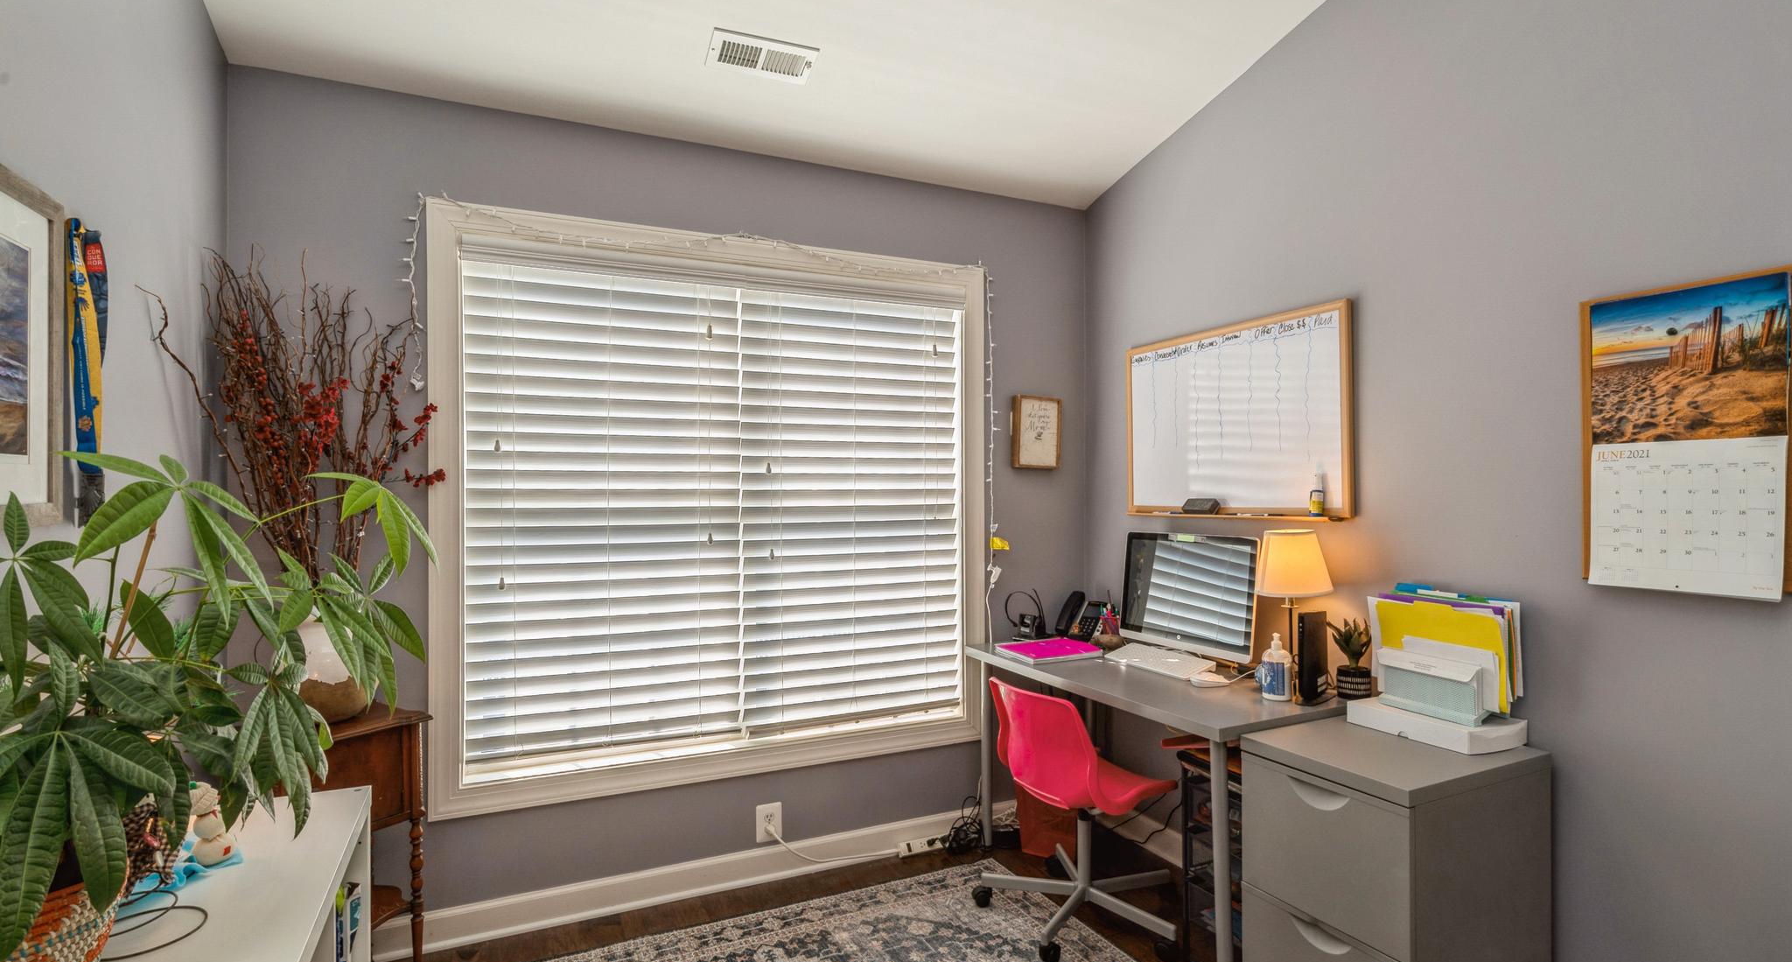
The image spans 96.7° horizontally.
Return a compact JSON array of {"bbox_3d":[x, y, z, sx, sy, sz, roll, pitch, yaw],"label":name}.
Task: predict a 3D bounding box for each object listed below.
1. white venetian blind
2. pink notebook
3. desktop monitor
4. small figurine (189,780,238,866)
[{"bbox_3d":[-0.521,0.062,2.762,1.720,1.590,0.065,0,-1,-24],"label":"white venetian blind"},{"bbox_3d":[0.554,0.617,2.895,0.305,0.021,0.258,0,-1,-29],"label":"pink notebook"},{"bbox_3d":[1.015,0.405,2.725,0.155,0.435,0.535,0,-1,-31],"label":"desktop monitor"},{"bbox_3d":[-1.094,0.540,1.277,0.063,0.126,0.055,0,-1,-24],"label":"small figurine"}]

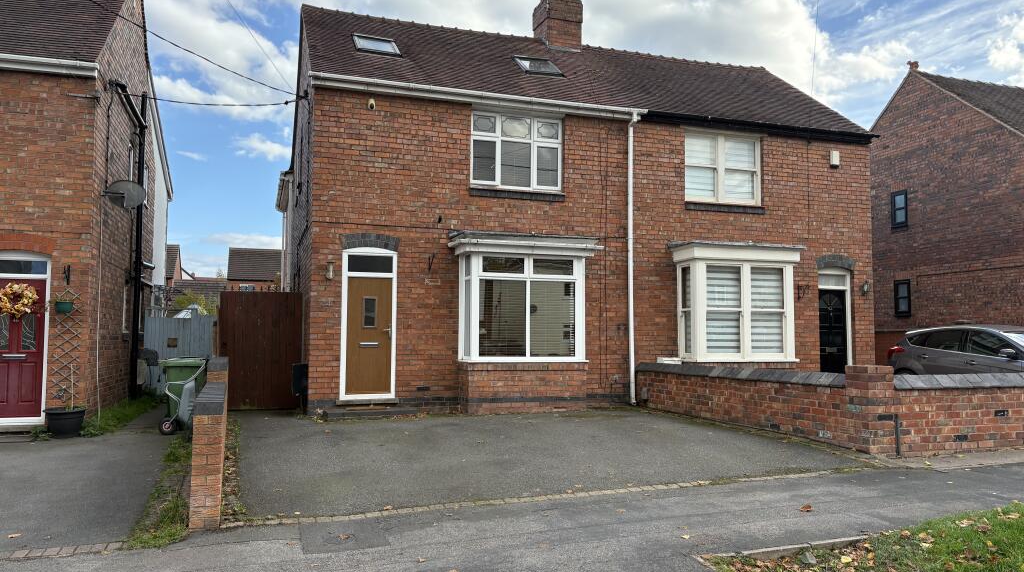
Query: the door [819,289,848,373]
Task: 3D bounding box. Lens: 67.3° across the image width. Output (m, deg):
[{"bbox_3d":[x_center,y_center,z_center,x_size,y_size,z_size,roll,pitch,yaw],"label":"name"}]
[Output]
[{"bbox_3d":[6.502,1.017,15.629,0.747,1.882,0.071,1,-3,-20],"label":"door"}]

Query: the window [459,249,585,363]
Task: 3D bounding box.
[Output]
[{"bbox_3d":[0.169,0.387,12.845,1.983,1.725,0.666,1,-3,-20],"label":"window"}]

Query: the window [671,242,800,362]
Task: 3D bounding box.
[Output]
[{"bbox_3d":[4.205,0.340,14.306,2.361,2.104,0.686,1,-3,-20],"label":"window"}]

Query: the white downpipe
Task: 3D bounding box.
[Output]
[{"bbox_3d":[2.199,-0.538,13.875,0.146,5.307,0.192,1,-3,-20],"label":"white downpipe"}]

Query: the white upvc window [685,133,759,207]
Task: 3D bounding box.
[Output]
[{"bbox_3d":[4.071,-2.266,14.889,1.756,1.377,0.121,1,-3,-20],"label":"white upvc window"}]

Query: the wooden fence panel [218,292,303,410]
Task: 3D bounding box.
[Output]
[{"bbox_3d":[-4.057,1.048,12.433,1.302,1.907,0.081,1,-3,-20],"label":"wooden fence panel"}]

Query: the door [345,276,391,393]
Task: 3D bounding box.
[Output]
[{"bbox_3d":[-2.289,0.806,12.375,0.721,1.877,0.071,1,-3,-20],"label":"door"}]

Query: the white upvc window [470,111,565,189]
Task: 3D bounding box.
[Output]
[{"bbox_3d":[0.110,-2.321,13.407,1.680,1.302,0.101,1,-3,-20],"label":"white upvc window"}]

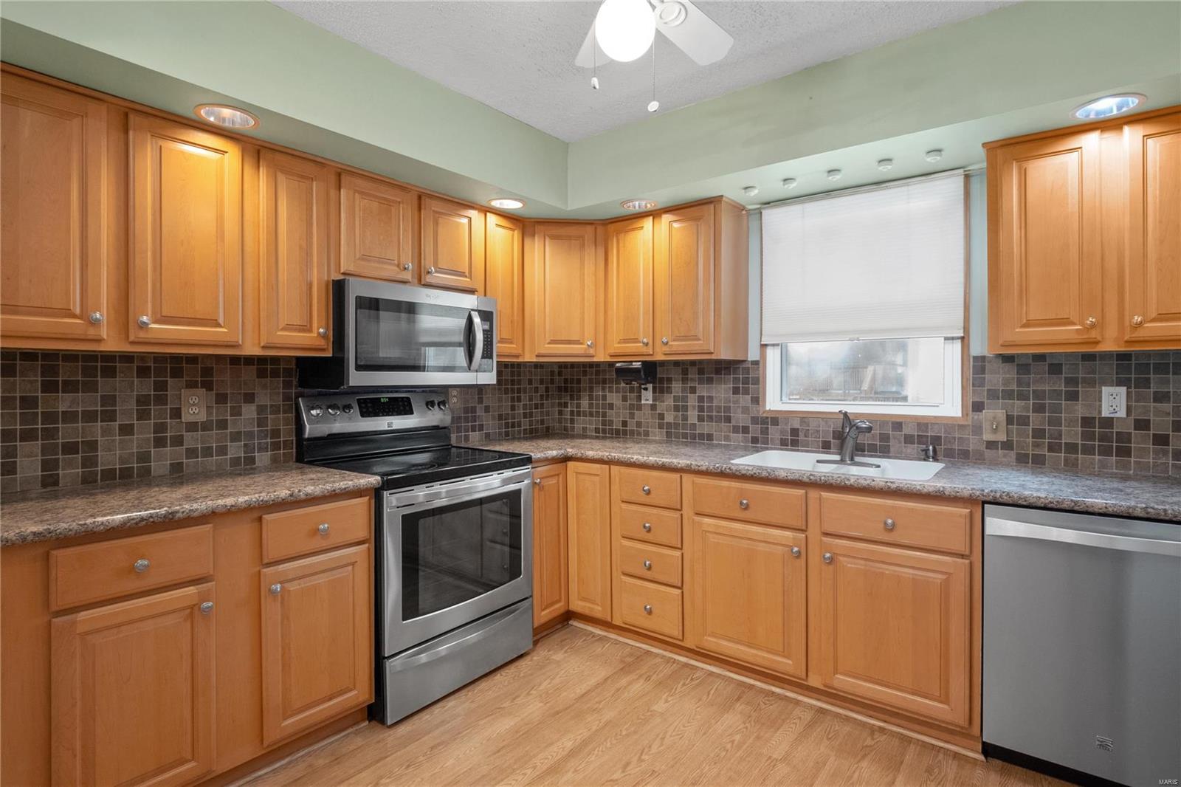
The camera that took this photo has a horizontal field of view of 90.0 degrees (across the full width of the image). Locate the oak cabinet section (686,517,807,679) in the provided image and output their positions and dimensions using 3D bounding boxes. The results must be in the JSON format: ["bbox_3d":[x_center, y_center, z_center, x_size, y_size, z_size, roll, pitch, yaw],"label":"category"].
[{"bbox_3d":[0.803,0.809,2.622,0.495,0.557,0.560,1,2,38],"label":"oak cabinet section"}]

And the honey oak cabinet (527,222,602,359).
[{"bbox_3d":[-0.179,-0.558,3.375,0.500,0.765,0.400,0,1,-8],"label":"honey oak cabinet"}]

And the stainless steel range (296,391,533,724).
[{"bbox_3d":[-0.754,0.594,2.600,0.689,1.190,0.760,1,2,37],"label":"stainless steel range"}]

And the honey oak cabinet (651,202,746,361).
[{"bbox_3d":[0.560,-0.544,3.024,0.377,0.760,0.324,1,2,37],"label":"honey oak cabinet"}]

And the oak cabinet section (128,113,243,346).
[{"bbox_3d":[-1.431,-0.512,2.023,0.310,0.698,0.318,1,2,38],"label":"oak cabinet section"}]

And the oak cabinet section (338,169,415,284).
[{"bbox_3d":[-1.003,-0.682,2.559,0.310,0.398,0.343,1,2,38],"label":"oak cabinet section"}]

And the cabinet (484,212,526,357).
[{"bbox_3d":[-0.567,-0.550,3.147,0.322,0.765,0.289,1,2,37],"label":"cabinet"}]

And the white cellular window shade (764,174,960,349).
[{"bbox_3d":[1.196,-0.581,2.692,0.860,0.679,0.050,1,2,37],"label":"white cellular window shade"}]

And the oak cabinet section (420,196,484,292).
[{"bbox_3d":[-0.768,-0.691,2.855,0.310,0.391,0.344,1,2,38],"label":"oak cabinet section"}]

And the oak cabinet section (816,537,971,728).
[{"bbox_3d":[1.228,0.810,2.286,0.467,0.552,0.560,1,2,38],"label":"oak cabinet section"}]

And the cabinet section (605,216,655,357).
[{"bbox_3d":[0.303,-0.555,3.221,0.294,0.710,0.310,1,2,38],"label":"cabinet section"}]

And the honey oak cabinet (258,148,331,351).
[{"bbox_3d":[-1.220,-0.521,2.290,0.322,0.760,0.292,1,2,37],"label":"honey oak cabinet"}]

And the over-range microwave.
[{"bbox_3d":[-0.853,-0.240,2.675,0.438,0.420,0.770,1,2,37],"label":"over-range microwave"}]

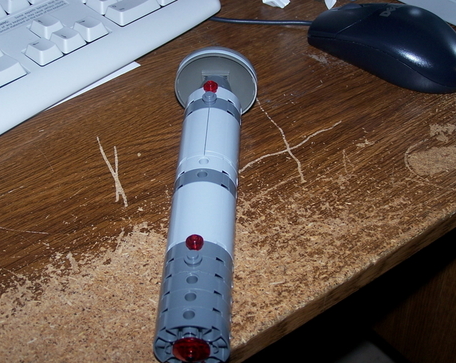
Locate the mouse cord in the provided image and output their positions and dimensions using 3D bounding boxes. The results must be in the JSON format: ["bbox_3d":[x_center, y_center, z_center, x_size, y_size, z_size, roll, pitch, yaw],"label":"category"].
[{"bbox_3d":[0.024,-0.111,0.620,0.073,0.004,0.006,4,40,1],"label":"mouse cord"}]

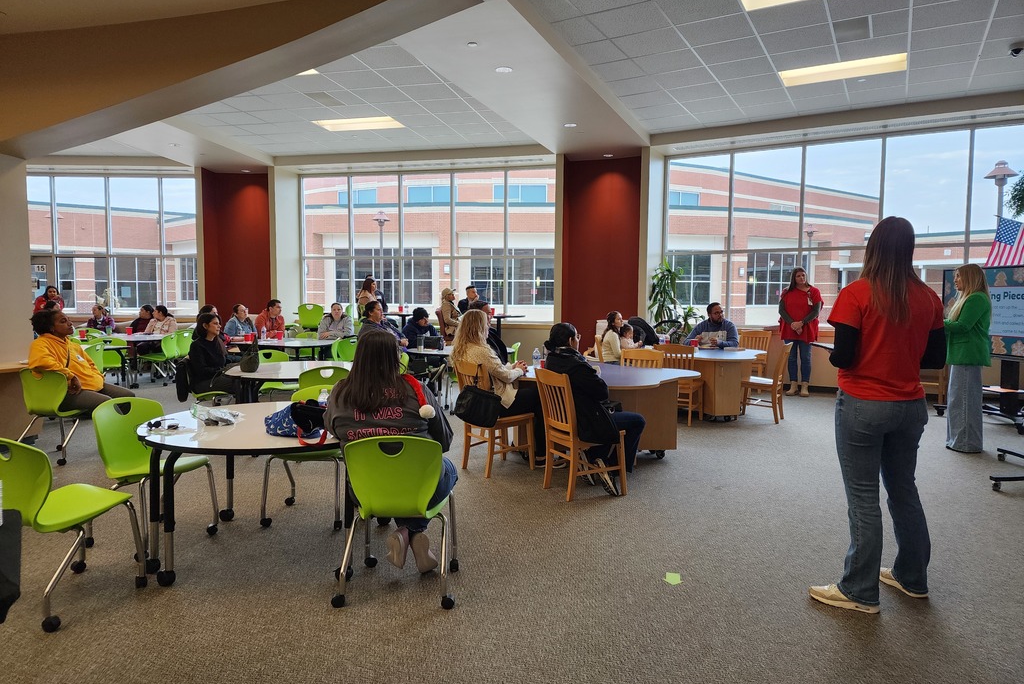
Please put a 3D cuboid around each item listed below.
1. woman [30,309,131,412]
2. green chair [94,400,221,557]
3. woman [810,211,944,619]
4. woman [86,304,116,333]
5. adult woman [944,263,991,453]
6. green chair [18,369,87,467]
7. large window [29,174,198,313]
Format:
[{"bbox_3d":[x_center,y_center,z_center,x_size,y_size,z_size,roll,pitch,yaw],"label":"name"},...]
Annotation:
[{"bbox_3d":[-3.681,0.357,5.860,0.850,1.250,0.580,-1,4,-16],"label":"woman"},{"bbox_3d":[-2.020,0.716,3.767,0.531,0.766,0.490,3,5,29],"label":"green chair"},{"bbox_3d":[1.634,0.308,3.040,0.550,1.690,0.420,0,4,4],"label":"woman"},{"bbox_3d":[-6.470,-0.015,10.750,0.480,1.180,0.640,-1,4,-19],"label":"woman"},{"bbox_3d":[4.091,0.132,6.072,0.400,1.660,0.480,3,5,33],"label":"adult woman"},{"bbox_3d":[-3.822,0.595,5.776,0.500,0.785,0.550,1,4,14],"label":"green chair"},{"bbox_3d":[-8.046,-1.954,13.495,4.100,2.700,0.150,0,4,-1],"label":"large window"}]

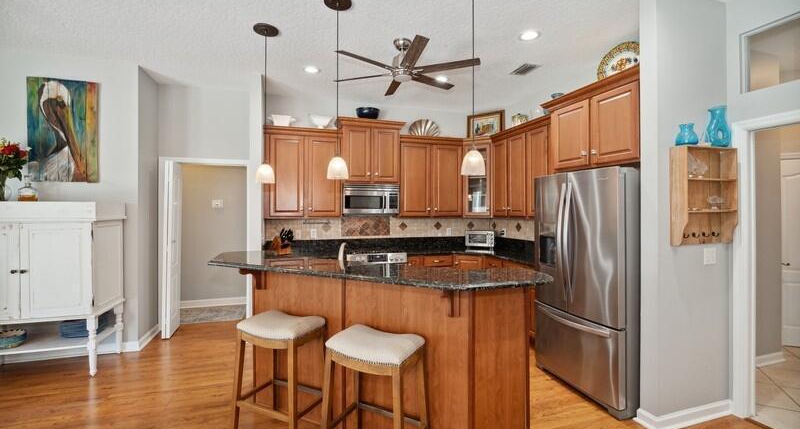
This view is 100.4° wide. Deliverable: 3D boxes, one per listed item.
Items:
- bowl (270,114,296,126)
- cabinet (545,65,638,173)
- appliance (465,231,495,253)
[{"bbox_3d":[-1.459,-1.162,4.155,0.320,0.150,0.230,0,1,-17],"label":"bowl"},{"bbox_3d":[1.834,-0.728,2.849,0.600,0.660,0.925,0,1,-17],"label":"cabinet"},{"bbox_3d":[1.220,0.365,4.900,0.405,0.255,0.290,0,0,27],"label":"appliance"}]

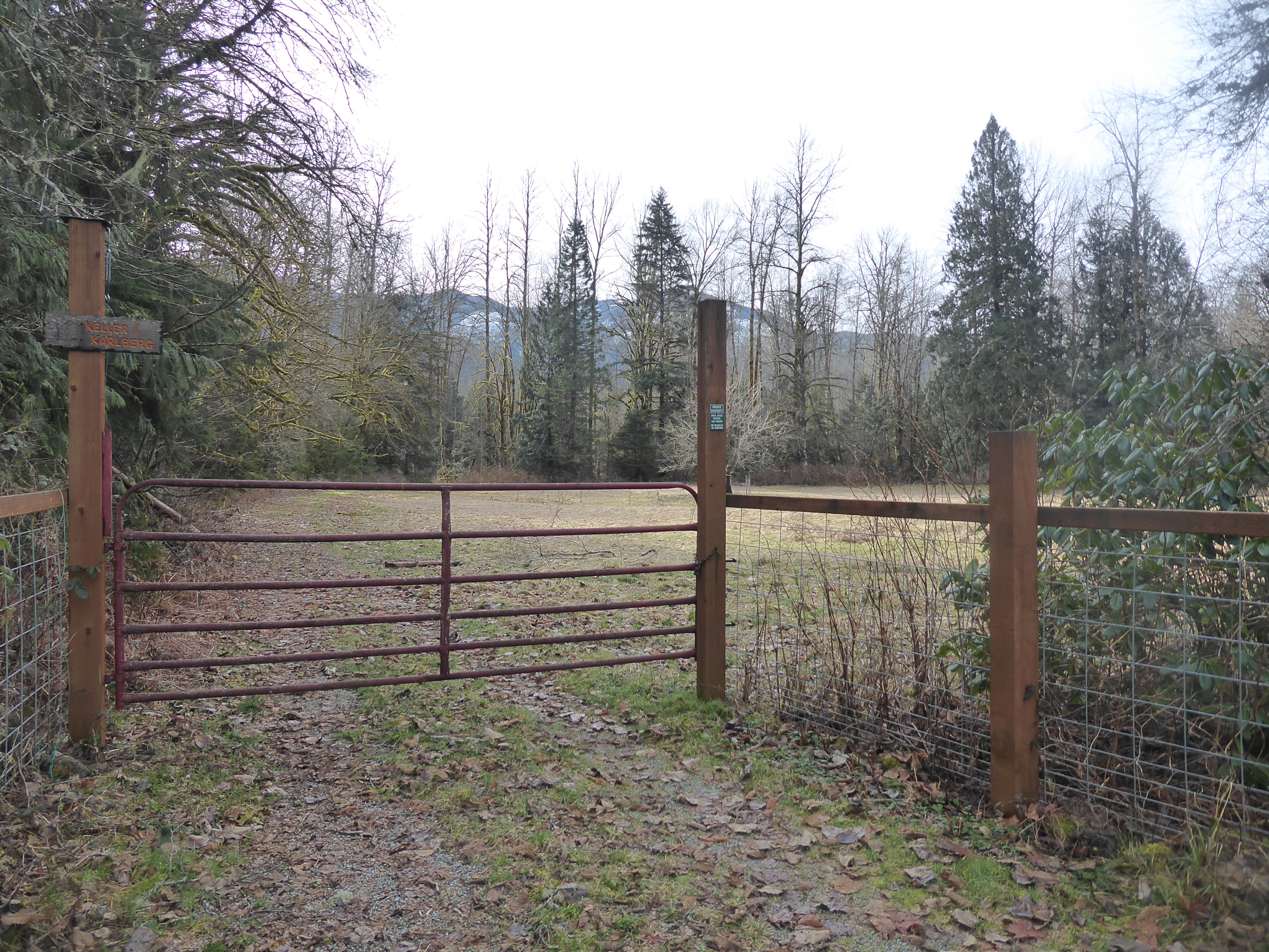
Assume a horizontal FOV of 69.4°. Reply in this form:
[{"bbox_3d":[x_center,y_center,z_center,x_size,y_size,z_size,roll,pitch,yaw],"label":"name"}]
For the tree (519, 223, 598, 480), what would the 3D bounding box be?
[{"bbox_3d":[-6.534,-10.991,80.000,7.096,23.107,7.096,0,0,0],"label":"tree"}]

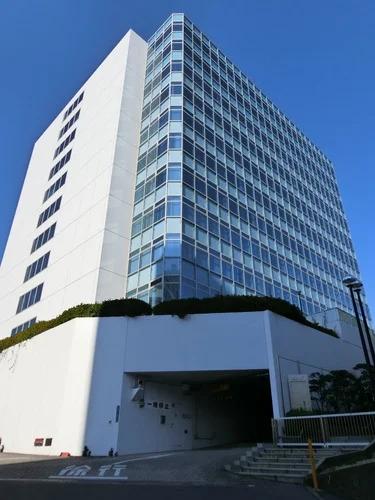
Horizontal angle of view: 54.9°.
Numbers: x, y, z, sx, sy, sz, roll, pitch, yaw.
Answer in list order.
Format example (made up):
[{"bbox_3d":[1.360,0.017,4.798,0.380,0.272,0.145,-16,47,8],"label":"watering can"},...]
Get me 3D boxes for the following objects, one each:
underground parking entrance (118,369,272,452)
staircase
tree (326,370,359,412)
[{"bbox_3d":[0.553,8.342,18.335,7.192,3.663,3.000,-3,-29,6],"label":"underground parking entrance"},{"bbox_3d":[3.846,7.964,13.489,1.900,1.050,4.500,25,-38,-38],"label":"staircase"},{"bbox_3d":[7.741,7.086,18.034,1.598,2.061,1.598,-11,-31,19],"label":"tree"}]

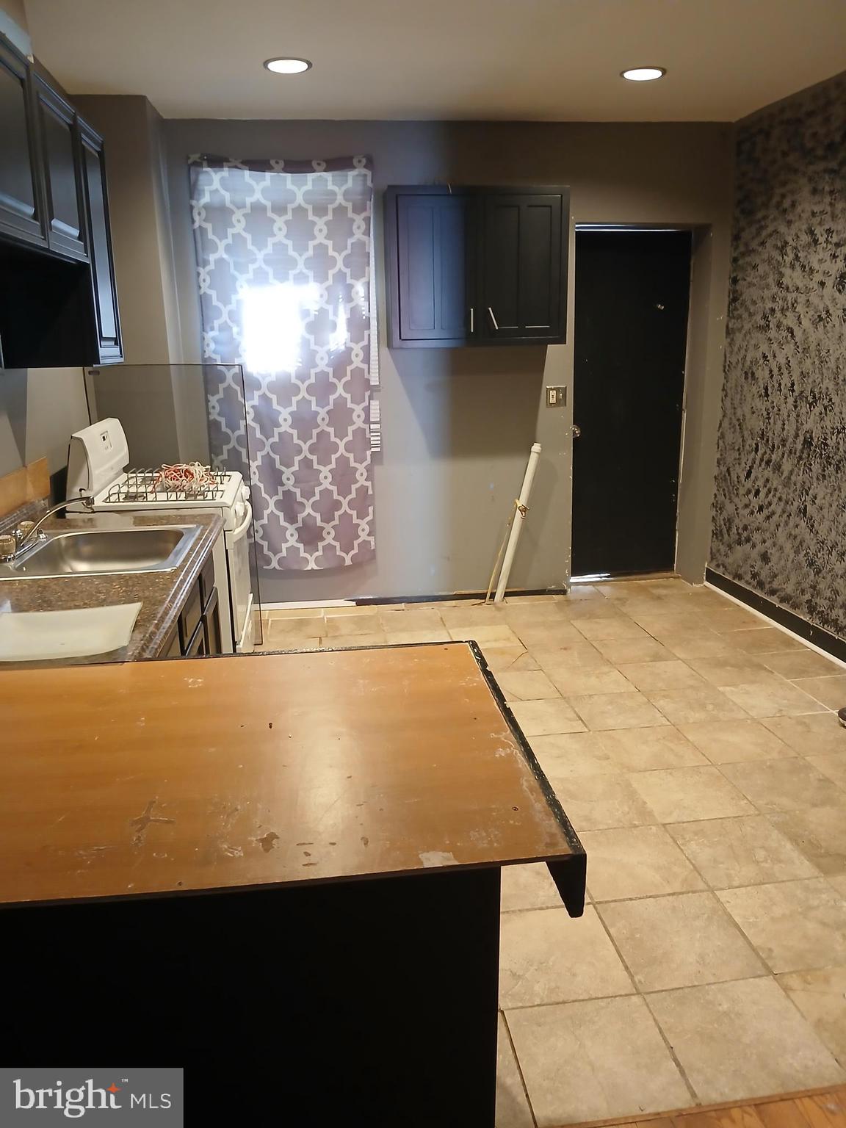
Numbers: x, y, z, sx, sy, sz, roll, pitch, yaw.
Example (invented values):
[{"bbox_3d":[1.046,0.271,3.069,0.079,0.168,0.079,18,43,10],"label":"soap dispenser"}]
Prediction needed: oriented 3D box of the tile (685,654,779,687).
[{"bbox_3d":[1.412,0.485,3.858,0.328,0.010,0.326,-3,15,-7],"label":"tile"}]

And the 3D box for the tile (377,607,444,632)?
[{"bbox_3d":[-0.045,0.317,4.645,0.326,0.010,0.326,-3,15,-7],"label":"tile"}]

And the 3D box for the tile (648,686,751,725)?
[{"bbox_3d":[1.122,0.583,3.477,0.333,0.010,0.330,-3,15,-8],"label":"tile"}]

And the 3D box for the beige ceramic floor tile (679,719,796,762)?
[{"bbox_3d":[1.174,0.668,3.184,0.328,0.010,0.326,-3,15,-7],"label":"beige ceramic floor tile"}]

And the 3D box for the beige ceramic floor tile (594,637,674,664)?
[{"bbox_3d":[1.024,0.423,4.090,0.330,0.010,0.322,-3,15,-8],"label":"beige ceramic floor tile"}]

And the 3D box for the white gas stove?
[{"bbox_3d":[-1.010,0.015,3.485,0.640,1.160,0.755,-3,15,-8],"label":"white gas stove"}]

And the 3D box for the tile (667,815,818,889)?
[{"bbox_3d":[0.928,0.844,2.499,0.330,0.010,0.327,-3,15,-8],"label":"tile"}]

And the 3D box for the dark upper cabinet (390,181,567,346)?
[{"bbox_3d":[0.272,-1.525,4.408,0.908,0.764,0.315,-3,15,-6],"label":"dark upper cabinet"}]

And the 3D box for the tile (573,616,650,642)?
[{"bbox_3d":[0.989,0.344,4.447,0.326,0.010,0.326,-3,15,-7],"label":"tile"}]

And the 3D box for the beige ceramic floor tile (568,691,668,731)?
[{"bbox_3d":[0.792,0.605,3.453,0.326,0.010,0.326,-3,15,-7],"label":"beige ceramic floor tile"}]

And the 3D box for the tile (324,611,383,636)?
[{"bbox_3d":[-0.373,0.337,4.599,0.308,0.010,0.326,-3,15,-7],"label":"tile"}]

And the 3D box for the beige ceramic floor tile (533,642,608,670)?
[{"bbox_3d":[0.695,0.442,4.040,0.330,0.010,0.320,-3,15,-8],"label":"beige ceramic floor tile"}]

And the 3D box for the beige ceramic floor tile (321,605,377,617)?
[{"bbox_3d":[-0.412,0.275,4.754,0.305,0.010,0.155,-3,15,-8],"label":"beige ceramic floor tile"}]

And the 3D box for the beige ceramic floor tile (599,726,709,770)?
[{"bbox_3d":[0.834,0.682,3.122,0.330,0.010,0.325,-3,15,-8],"label":"beige ceramic floor tile"}]

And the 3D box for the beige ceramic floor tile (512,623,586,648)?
[{"bbox_3d":[0.659,0.363,4.405,0.326,0.010,0.326,-3,15,-7],"label":"beige ceramic floor tile"}]

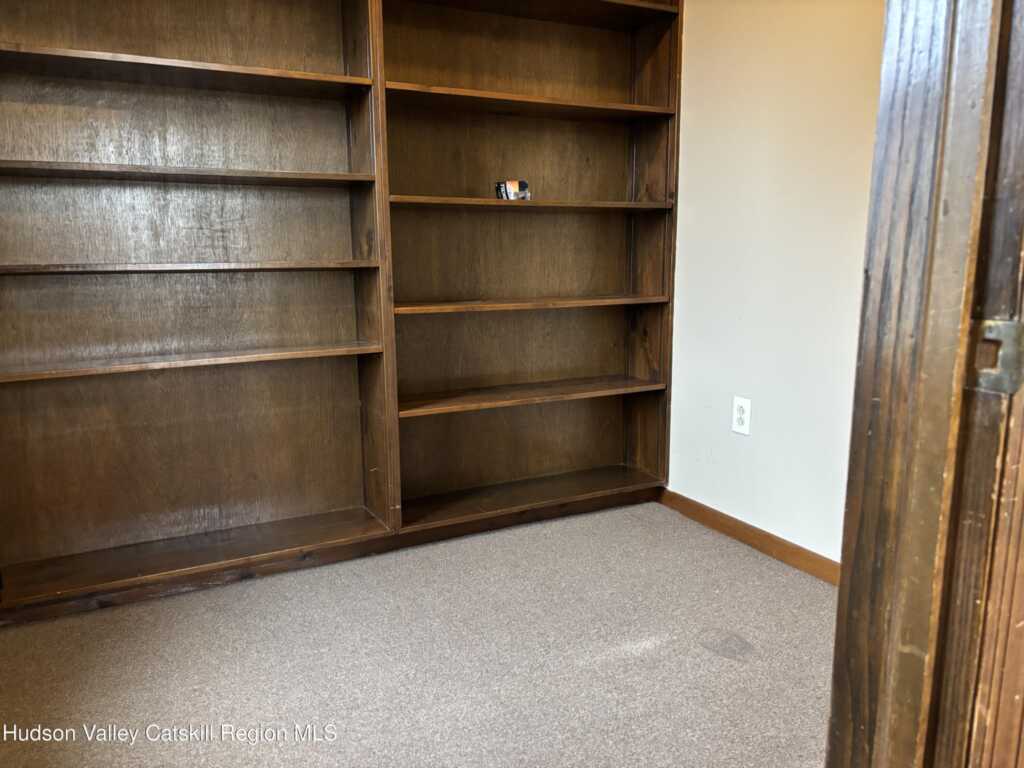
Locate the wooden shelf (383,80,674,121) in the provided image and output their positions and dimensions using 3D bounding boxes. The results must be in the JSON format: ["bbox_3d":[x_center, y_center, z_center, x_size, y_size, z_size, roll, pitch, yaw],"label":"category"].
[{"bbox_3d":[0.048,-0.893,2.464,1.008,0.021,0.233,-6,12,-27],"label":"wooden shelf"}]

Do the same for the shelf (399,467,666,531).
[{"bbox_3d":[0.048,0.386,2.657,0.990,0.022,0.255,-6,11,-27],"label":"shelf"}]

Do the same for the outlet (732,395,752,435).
[{"bbox_3d":[0.720,0.100,2.415,0.007,0.115,0.070,-6,11,-27],"label":"outlet"}]

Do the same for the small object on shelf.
[{"bbox_3d":[0.000,-0.600,2.374,0.084,0.061,0.074,-6,11,-27],"label":"small object on shelf"}]

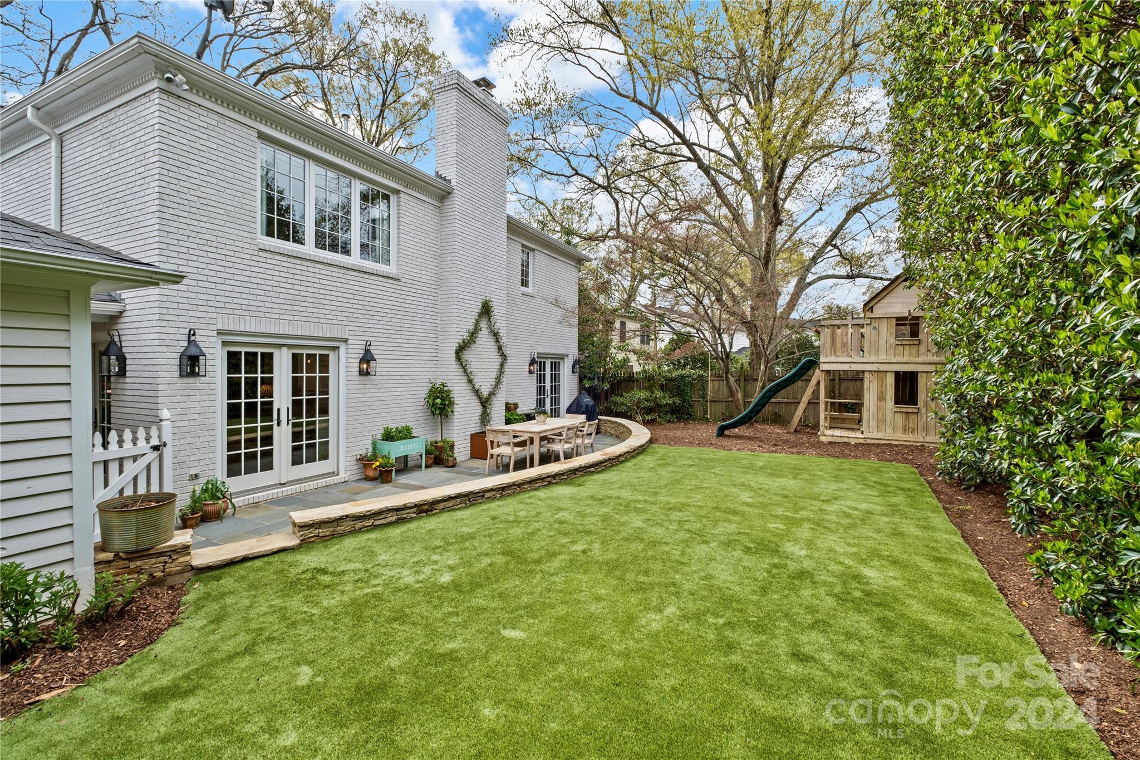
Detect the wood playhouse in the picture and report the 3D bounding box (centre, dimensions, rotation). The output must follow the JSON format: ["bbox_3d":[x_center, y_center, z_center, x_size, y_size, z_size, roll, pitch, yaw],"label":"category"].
[{"bbox_3d":[6.568,-0.418,10.589,3.100,3.500,1.650,1,2,29],"label":"wood playhouse"}]

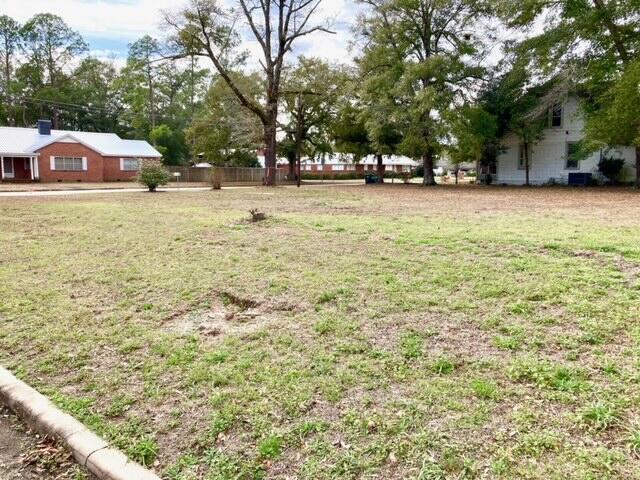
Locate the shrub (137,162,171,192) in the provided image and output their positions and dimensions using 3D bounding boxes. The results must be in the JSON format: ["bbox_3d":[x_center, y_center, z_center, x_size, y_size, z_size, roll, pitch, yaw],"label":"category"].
[{"bbox_3d":[-10.763,-4.055,33.461,2.200,1.950,2.100,0,8,0],"label":"shrub"}]

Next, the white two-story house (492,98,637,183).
[{"bbox_3d":[20.387,-8.515,42.271,9.500,7.800,9.000,4,9,28],"label":"white two-story house"}]

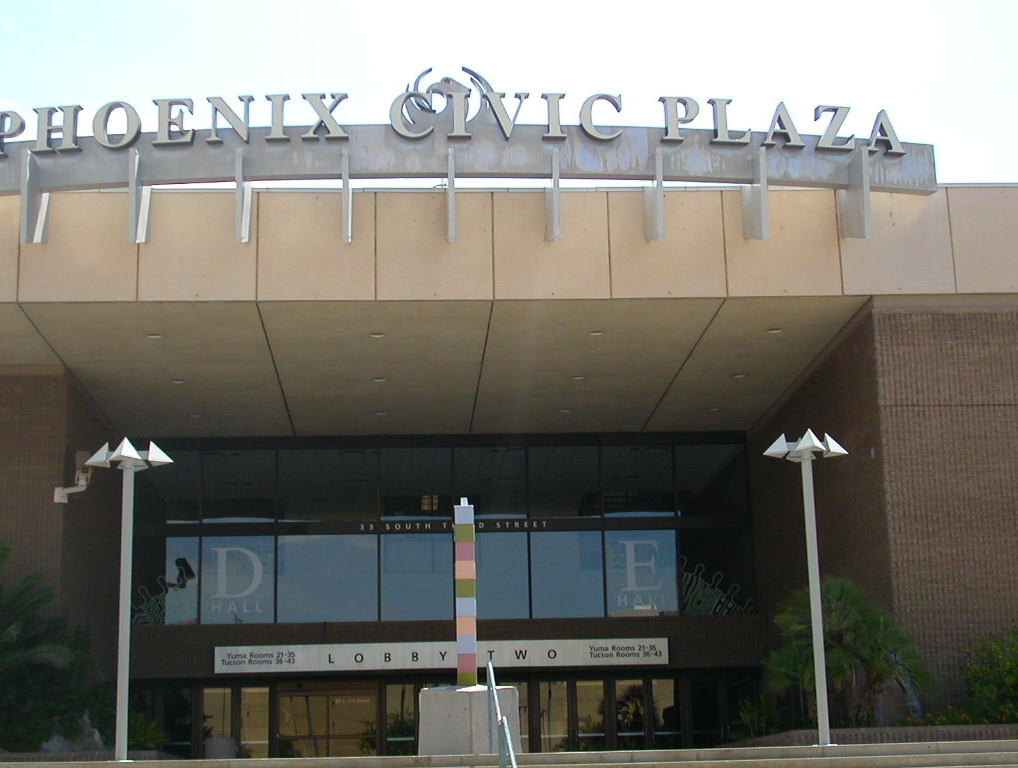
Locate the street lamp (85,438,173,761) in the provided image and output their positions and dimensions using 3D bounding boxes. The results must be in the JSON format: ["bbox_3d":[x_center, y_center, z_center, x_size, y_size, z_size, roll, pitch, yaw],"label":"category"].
[{"bbox_3d":[-4.905,2.735,21.980,1.110,4.069,1.110,-1,-14,-4],"label":"street lamp"}]

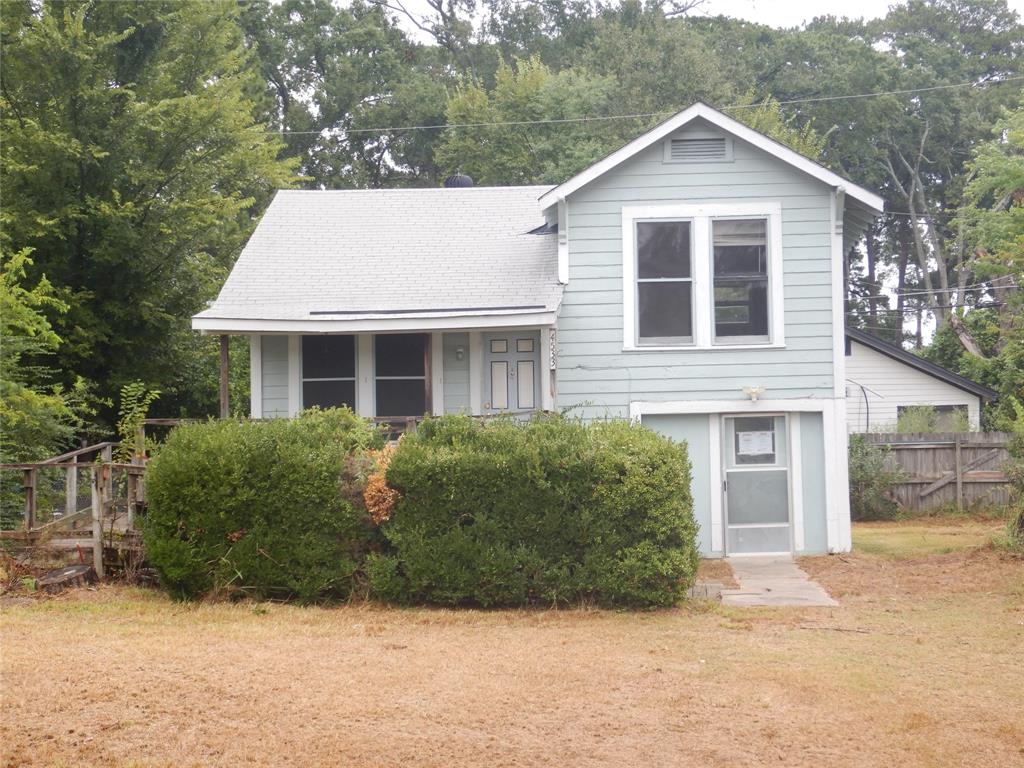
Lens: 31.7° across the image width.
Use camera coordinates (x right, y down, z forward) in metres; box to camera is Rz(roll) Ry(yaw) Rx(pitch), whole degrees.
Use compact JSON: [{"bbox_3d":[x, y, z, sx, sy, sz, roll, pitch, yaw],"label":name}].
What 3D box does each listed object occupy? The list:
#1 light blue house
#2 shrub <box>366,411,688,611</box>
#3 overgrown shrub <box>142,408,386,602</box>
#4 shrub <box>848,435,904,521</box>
[{"bbox_3d":[0.769,-0.519,30.064,9.757,6.396,9.400,-1,-2,6],"label":"light blue house"},{"bbox_3d":[0.224,1.309,18.883,3.379,1.870,1.900,-1,-2,6],"label":"shrub"},{"bbox_3d":[-2.578,1.346,19.561,2.537,1.950,1.900,-1,-2,6],"label":"overgrown shrub"},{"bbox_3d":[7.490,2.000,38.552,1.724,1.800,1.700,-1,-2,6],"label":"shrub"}]

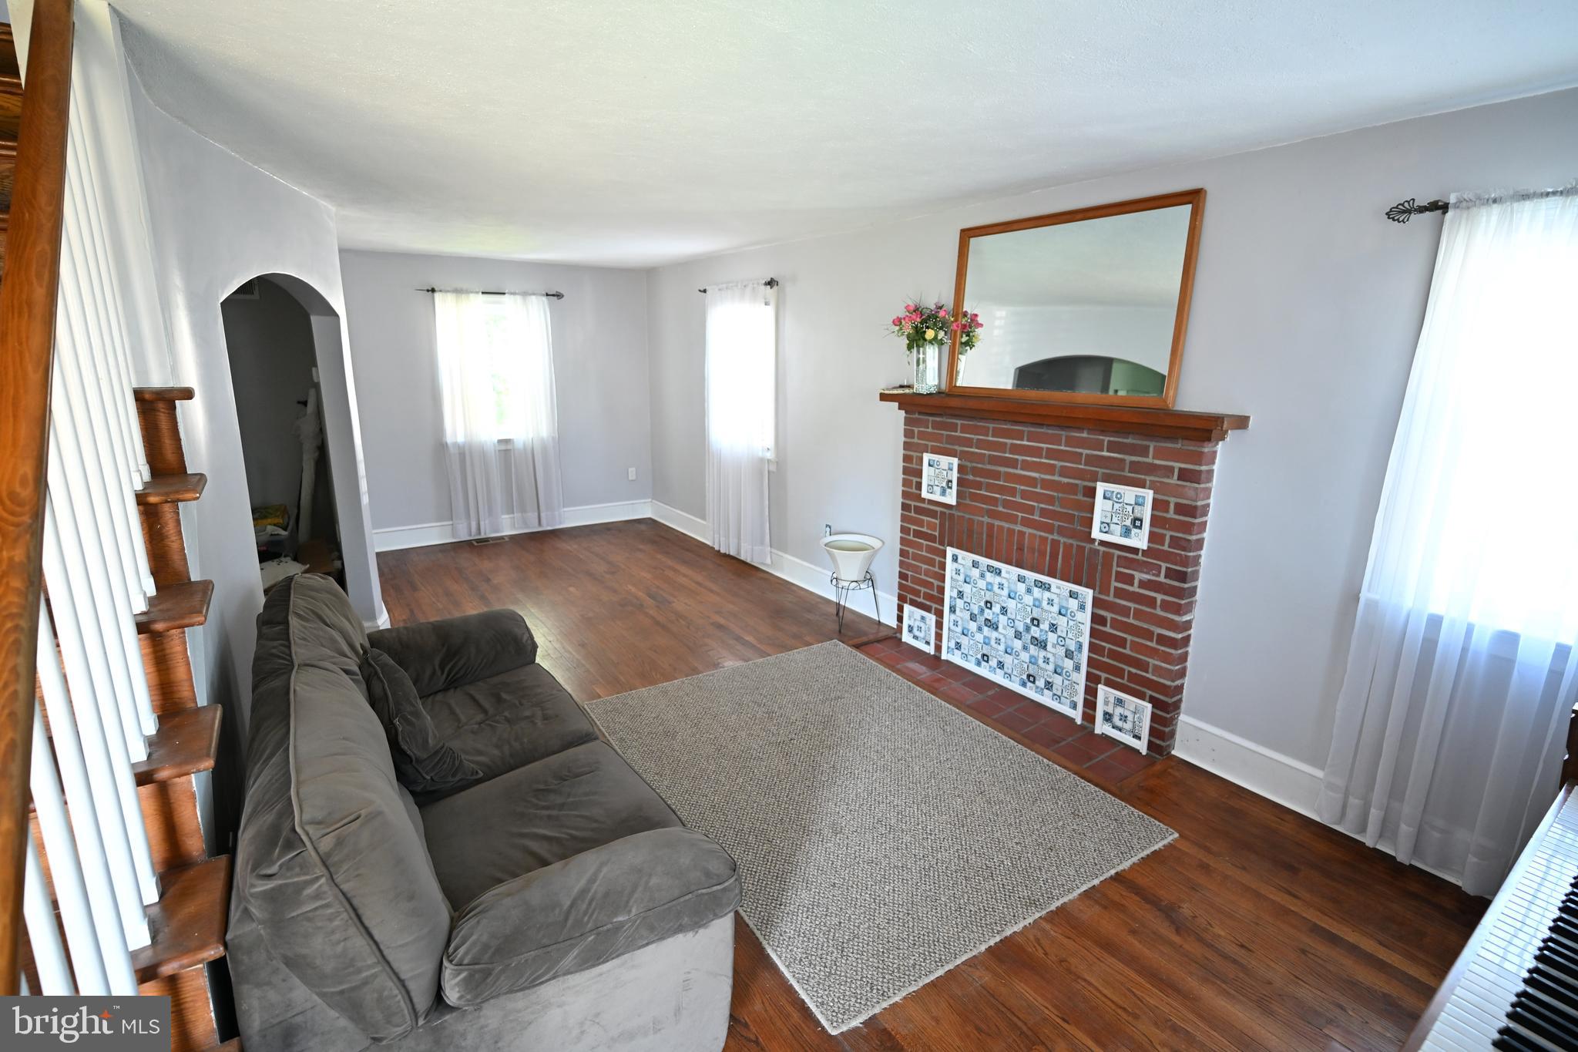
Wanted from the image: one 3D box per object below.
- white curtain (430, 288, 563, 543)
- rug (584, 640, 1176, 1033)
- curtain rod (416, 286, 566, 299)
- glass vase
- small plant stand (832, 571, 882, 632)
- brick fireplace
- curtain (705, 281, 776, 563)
[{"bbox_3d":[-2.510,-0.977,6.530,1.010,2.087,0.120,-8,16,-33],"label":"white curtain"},{"bbox_3d":[0.197,0.974,3.122,1.493,0.012,2.092,-8,16,-31],"label":"rug"},{"bbox_3d":[-2.488,-1.966,6.275,1.197,0.065,0.090,-8,16,-33],"label":"curtain rod"},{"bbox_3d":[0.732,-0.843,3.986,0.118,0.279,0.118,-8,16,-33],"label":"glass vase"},{"bbox_3d":[0.397,0.455,4.646,0.295,0.327,0.280,0,13,0],"label":"small plant stand"},{"bbox_3d":[1.114,0.121,3.657,0.199,1.441,1.874,-8,16,-33],"label":"brick fireplace"},{"bbox_3d":[-0.394,-0.789,5.794,0.100,2.066,1.010,-8,16,-33],"label":"curtain"}]

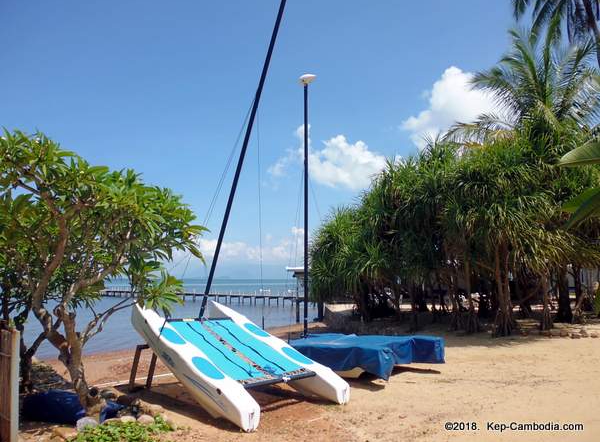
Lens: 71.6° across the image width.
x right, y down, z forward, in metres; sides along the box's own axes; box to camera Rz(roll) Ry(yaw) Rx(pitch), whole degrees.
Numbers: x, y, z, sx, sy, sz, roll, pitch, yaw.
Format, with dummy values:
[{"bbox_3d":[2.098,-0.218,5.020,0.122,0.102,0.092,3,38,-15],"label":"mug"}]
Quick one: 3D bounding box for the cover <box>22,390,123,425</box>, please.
[{"bbox_3d":[-2.740,2.203,5.043,1.150,0.350,0.600,3,-8,-17],"label":"cover"}]

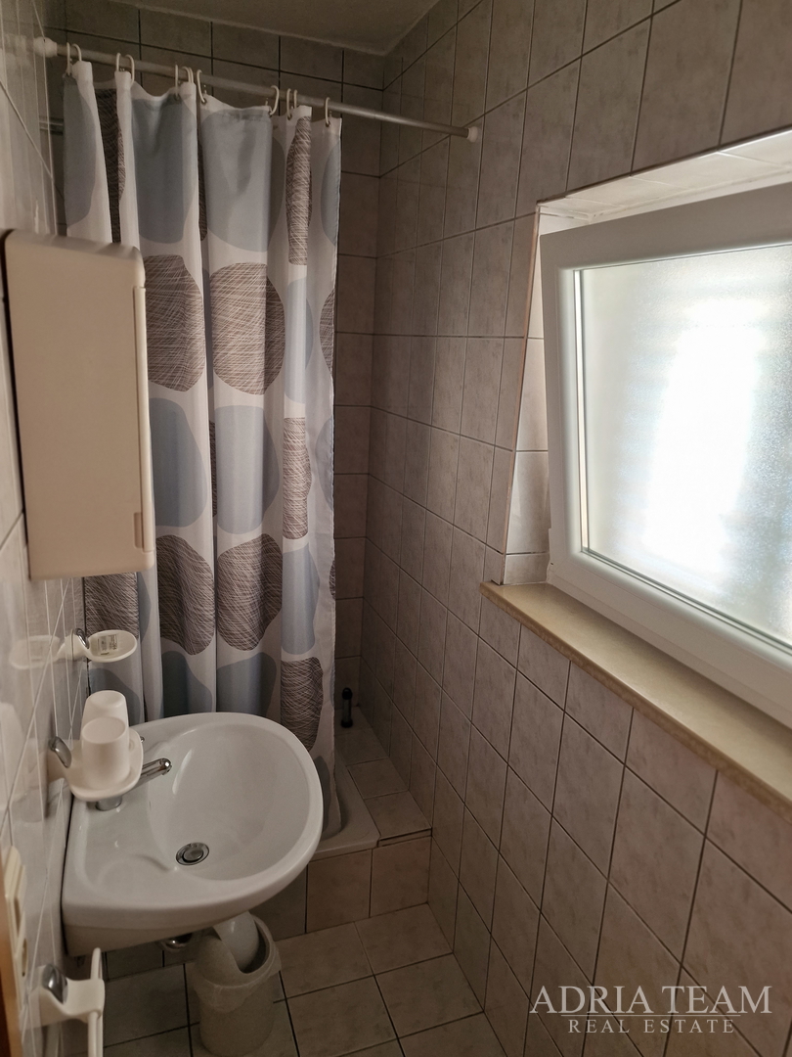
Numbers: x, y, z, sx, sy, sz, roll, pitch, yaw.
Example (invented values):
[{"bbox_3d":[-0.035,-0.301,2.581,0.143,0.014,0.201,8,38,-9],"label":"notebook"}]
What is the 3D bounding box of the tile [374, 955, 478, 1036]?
[{"bbox_3d":[0.089,1.314,1.982,0.248,0.010,0.200,-3,16,-20],"label":"tile"}]

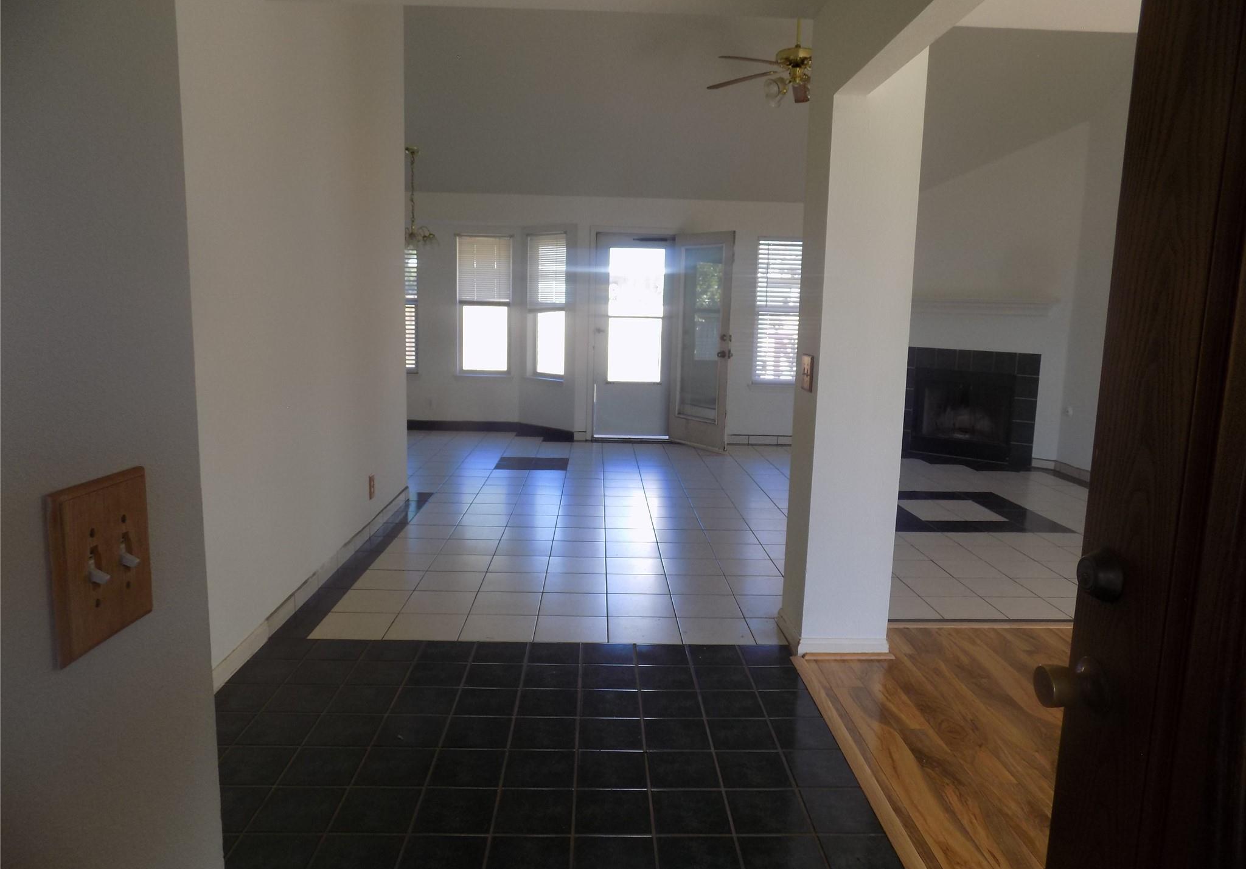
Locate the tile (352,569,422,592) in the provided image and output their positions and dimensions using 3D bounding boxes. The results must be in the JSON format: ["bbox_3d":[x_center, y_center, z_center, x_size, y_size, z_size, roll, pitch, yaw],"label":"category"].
[{"bbox_3d":[-1.140,0.719,4.065,0.299,0.010,0.299,1,8,-2],"label":"tile"}]

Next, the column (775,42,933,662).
[{"bbox_3d":[0.897,-0.263,3.270,0.364,2.261,0.319,1,8,-2],"label":"column"}]

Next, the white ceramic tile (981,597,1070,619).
[{"bbox_3d":[1.876,0.817,3.842,0.297,0.010,0.297,1,8,-2],"label":"white ceramic tile"}]

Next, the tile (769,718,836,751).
[{"bbox_3d":[0.576,0.967,2.655,0.182,0.010,0.199,1,8,-2],"label":"tile"}]

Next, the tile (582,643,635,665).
[{"bbox_3d":[-0.056,0.865,3.256,0.202,0.010,0.204,1,8,-2],"label":"tile"}]

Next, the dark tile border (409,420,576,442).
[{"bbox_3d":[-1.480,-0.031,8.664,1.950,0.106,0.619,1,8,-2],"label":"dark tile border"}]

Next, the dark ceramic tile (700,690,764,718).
[{"bbox_3d":[0.372,0.933,2.850,0.202,0.010,0.202,1,8,-2],"label":"dark ceramic tile"}]

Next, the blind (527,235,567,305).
[{"bbox_3d":[-0.801,-1.700,8.591,0.615,0.745,0.040,10,12,44],"label":"blind"}]

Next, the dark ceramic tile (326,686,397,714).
[{"bbox_3d":[-0.879,0.906,2.813,0.199,0.010,0.199,1,8,-2],"label":"dark ceramic tile"}]

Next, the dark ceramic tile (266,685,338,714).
[{"bbox_3d":[-1.089,0.904,2.812,0.200,0.010,0.200,1,8,-2],"label":"dark ceramic tile"}]

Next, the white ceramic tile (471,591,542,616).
[{"bbox_3d":[-0.529,0.778,3.785,0.301,0.010,0.301,1,8,-2],"label":"white ceramic tile"}]

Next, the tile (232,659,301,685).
[{"bbox_3d":[-1.301,0.867,3.005,0.199,0.010,0.199,1,8,-2],"label":"tile"}]

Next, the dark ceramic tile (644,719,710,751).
[{"bbox_3d":[0.168,0.958,2.641,0.199,0.010,0.199,1,8,-2],"label":"dark ceramic tile"}]

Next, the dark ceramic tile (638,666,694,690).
[{"bbox_3d":[0.155,0.893,3.033,0.200,0.010,0.200,1,8,-2],"label":"dark ceramic tile"}]

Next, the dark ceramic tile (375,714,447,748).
[{"bbox_3d":[-0.660,0.935,2.595,0.200,0.010,0.200,1,8,-2],"label":"dark ceramic tile"}]

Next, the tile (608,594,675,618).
[{"bbox_3d":[0.080,0.788,3.800,0.299,0.010,0.299,1,8,-2],"label":"tile"}]

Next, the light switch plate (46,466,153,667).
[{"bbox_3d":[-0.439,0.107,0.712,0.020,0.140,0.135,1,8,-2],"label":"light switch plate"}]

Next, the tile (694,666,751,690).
[{"bbox_3d":[0.366,0.903,3.056,0.202,0.010,0.202,1,8,-2],"label":"tile"}]

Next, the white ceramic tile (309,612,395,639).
[{"bbox_3d":[-1.122,0.806,3.472,0.299,0.010,0.299,1,8,-2],"label":"white ceramic tile"}]

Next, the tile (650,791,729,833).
[{"bbox_3d":[0.181,1.018,2.225,0.202,0.010,0.202,1,8,-2],"label":"tile"}]

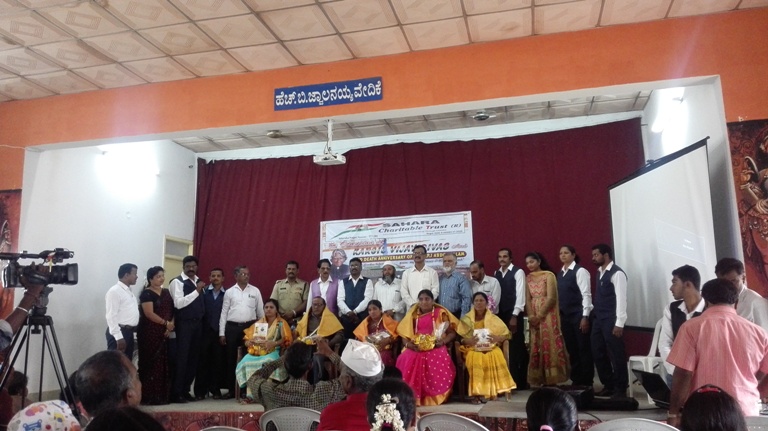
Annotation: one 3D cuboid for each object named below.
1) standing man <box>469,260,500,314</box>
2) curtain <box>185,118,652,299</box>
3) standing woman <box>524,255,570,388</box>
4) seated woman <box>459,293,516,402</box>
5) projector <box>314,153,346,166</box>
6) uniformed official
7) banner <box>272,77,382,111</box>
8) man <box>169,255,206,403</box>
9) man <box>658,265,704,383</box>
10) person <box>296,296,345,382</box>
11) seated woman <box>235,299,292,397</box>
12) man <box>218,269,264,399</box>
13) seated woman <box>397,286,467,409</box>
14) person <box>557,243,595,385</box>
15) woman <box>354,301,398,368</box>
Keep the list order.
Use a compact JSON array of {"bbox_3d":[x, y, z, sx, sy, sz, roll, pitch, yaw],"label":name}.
[{"bbox_3d":[1.272,1.356,7.124,0.460,1.580,0.320,-7,-11,30],"label":"standing man"},{"bbox_3d":[0.337,0.534,9.182,7.450,3.620,0.200,-4,-10,12],"label":"curtain"},{"bbox_3d":[2.006,1.282,7.040,0.480,1.660,0.400,-10,-13,42],"label":"standing woman"},{"bbox_3d":[1.104,1.409,6.222,0.600,1.150,0.770,-2,-10,3],"label":"seated woman"},{"bbox_3d":[-0.577,-0.605,6.119,0.310,0.100,0.240,-4,-10,12],"label":"projector"},{"bbox_3d":[-1.242,1.444,7.531,0.500,1.670,0.320,-1,-9,-4],"label":"uniformed official"},{"bbox_3d":[-0.601,-1.288,6.064,1.200,0.250,0.030,-4,-10,12],"label":"banner"},{"bbox_3d":[-2.317,1.334,6.757,0.480,1.690,0.360,4,-11,-29],"label":"man"},{"bbox_3d":[2.200,1.170,3.958,0.500,1.660,0.360,-9,-12,37],"label":"man"},{"bbox_3d":[-0.741,1.534,6.654,0.580,1.180,0.750,-2,-9,2],"label":"person"},{"bbox_3d":[-1.384,1.577,6.829,0.600,1.170,0.750,-4,-10,13],"label":"seated woman"},{"bbox_3d":[-1.771,1.416,7.034,0.530,1.590,0.320,0,-10,-9],"label":"man"},{"bbox_3d":[0.505,1.407,6.228,0.680,1.190,0.780,-2,-10,2],"label":"seated woman"},{"bbox_3d":[2.169,1.157,6.429,0.310,1.650,0.460,5,-12,-33],"label":"person"},{"bbox_3d":[-0.084,1.531,6.556,0.540,1.120,0.750,-3,-9,7],"label":"woman"}]

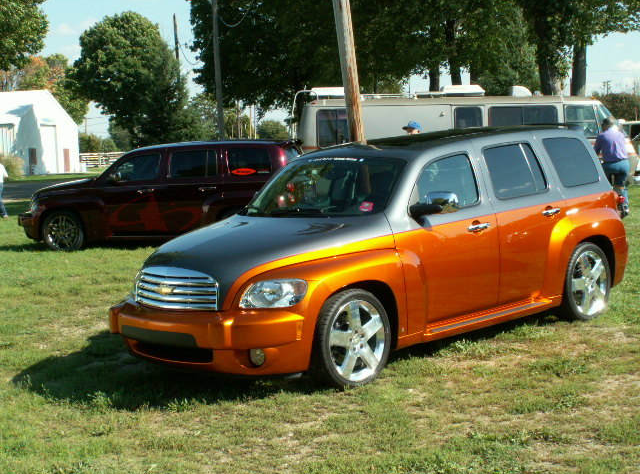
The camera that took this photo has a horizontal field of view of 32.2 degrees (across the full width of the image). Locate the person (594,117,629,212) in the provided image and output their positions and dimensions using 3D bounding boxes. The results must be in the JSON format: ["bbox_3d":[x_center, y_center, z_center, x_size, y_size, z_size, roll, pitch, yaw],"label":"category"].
[{"bbox_3d":[4.712,-1.154,17.900,0.600,1.550,0.650,-2,5,-10],"label":"person"}]

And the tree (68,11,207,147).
[{"bbox_3d":[-13.161,-10.565,80.000,9.900,11.400,9.500,-2,5,-10],"label":"tree"}]

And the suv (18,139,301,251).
[{"bbox_3d":[-2.165,-0.645,16.100,4.470,1.570,1.770,0,5,12],"label":"suv"}]

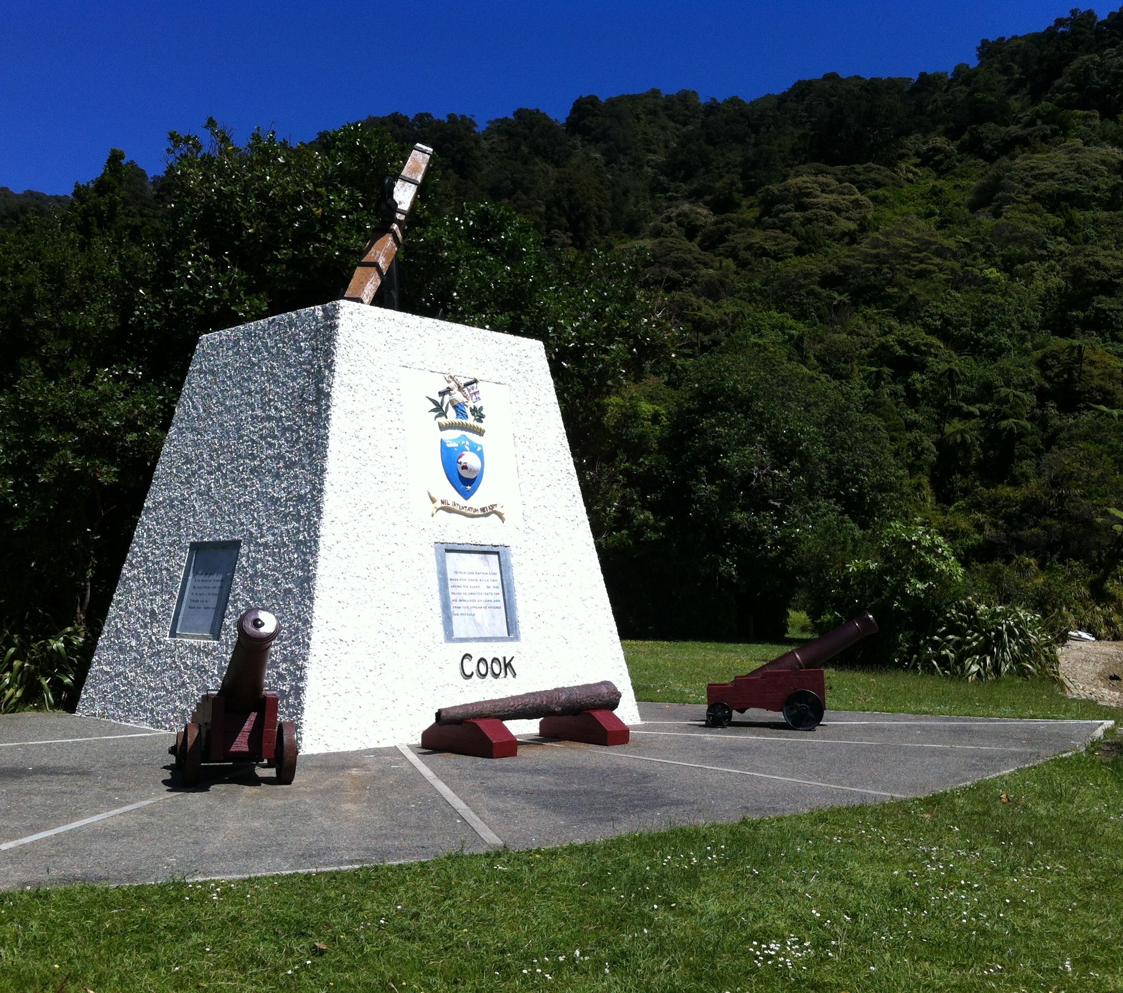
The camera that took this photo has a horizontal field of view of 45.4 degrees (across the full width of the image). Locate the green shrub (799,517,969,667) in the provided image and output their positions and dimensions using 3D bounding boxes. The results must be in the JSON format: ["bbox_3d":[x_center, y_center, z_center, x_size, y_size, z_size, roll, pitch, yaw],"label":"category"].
[{"bbox_3d":[6.697,2.054,28.040,3.500,3.100,3.000,0,-4,13],"label":"green shrub"}]

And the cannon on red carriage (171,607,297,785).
[{"bbox_3d":[-2.560,1.570,10.718,0.815,1.386,1.983,3,-4,-20],"label":"cannon on red carriage"}]

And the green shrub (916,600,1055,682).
[{"bbox_3d":[7.934,2.635,25.103,2.600,1.500,2.200,0,-4,18],"label":"green shrub"}]

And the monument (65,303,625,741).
[{"bbox_3d":[-2.338,0.354,15.863,4.672,4.506,4.672,5,-5,-44],"label":"monument"}]

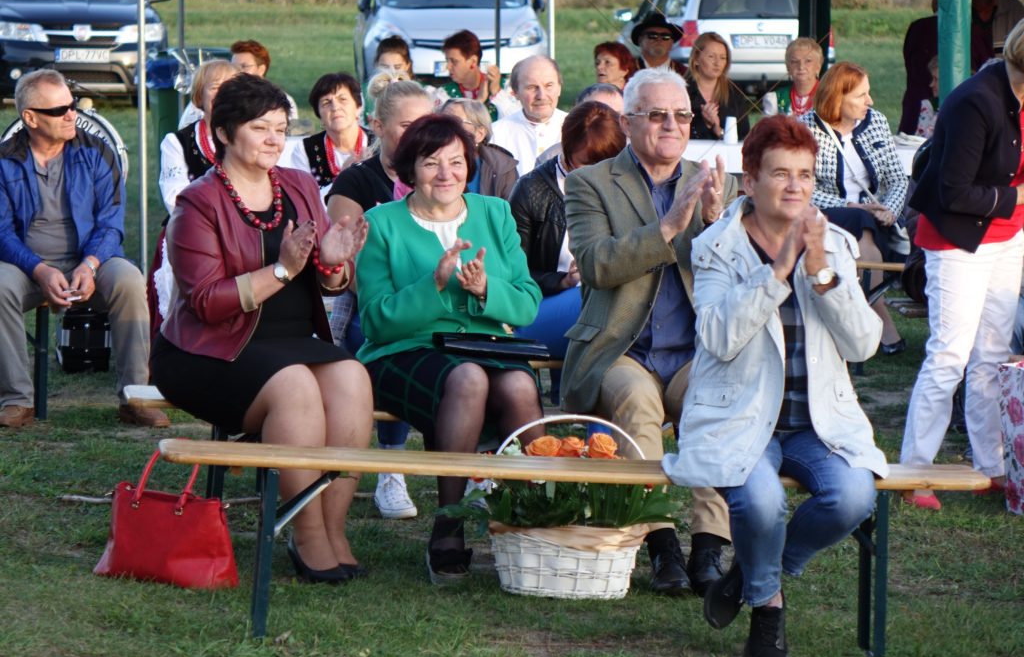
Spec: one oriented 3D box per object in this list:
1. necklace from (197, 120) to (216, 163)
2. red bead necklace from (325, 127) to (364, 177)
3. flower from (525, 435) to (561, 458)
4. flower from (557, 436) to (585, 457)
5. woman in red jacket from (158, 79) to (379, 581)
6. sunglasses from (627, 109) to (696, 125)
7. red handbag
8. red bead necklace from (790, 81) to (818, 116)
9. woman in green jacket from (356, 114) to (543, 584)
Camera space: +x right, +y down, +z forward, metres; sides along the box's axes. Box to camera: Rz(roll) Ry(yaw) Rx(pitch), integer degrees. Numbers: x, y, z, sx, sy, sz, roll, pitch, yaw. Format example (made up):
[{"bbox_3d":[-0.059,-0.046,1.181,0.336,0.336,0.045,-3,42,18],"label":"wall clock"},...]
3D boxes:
[{"bbox_3d":[-1.205,-0.745,16.600,0.160,0.210,0.150,-3,6,-24],"label":"necklace"},{"bbox_3d":[-0.680,-0.719,16.750,0.165,0.210,0.150,-1,6,-5],"label":"red bead necklace"},{"bbox_3d":[0.082,0.322,11.150,0.090,0.070,0.085,-1,6,-6],"label":"flower"},{"bbox_3d":[0.158,0.324,11.150,0.080,0.068,0.080,-1,6,-6],"label":"flower"},{"bbox_3d":[-0.675,0.000,11.150,0.500,1.340,0.700,-4,7,-31],"label":"woman in red jacket"},{"bbox_3d":[0.408,-0.580,11.330,0.142,0.045,0.140,-3,7,-28],"label":"sunglasses"},{"bbox_3d":[-0.925,0.492,11.080,0.375,0.385,0.180,1,6,9],"label":"red handbag"},{"bbox_3d":[1.549,-1.216,21.800,0.155,0.190,0.140,0,6,2],"label":"red bead necklace"},{"bbox_3d":[-0.165,0.050,11.100,0.500,1.250,0.720,-2,6,-13],"label":"woman in green jacket"}]

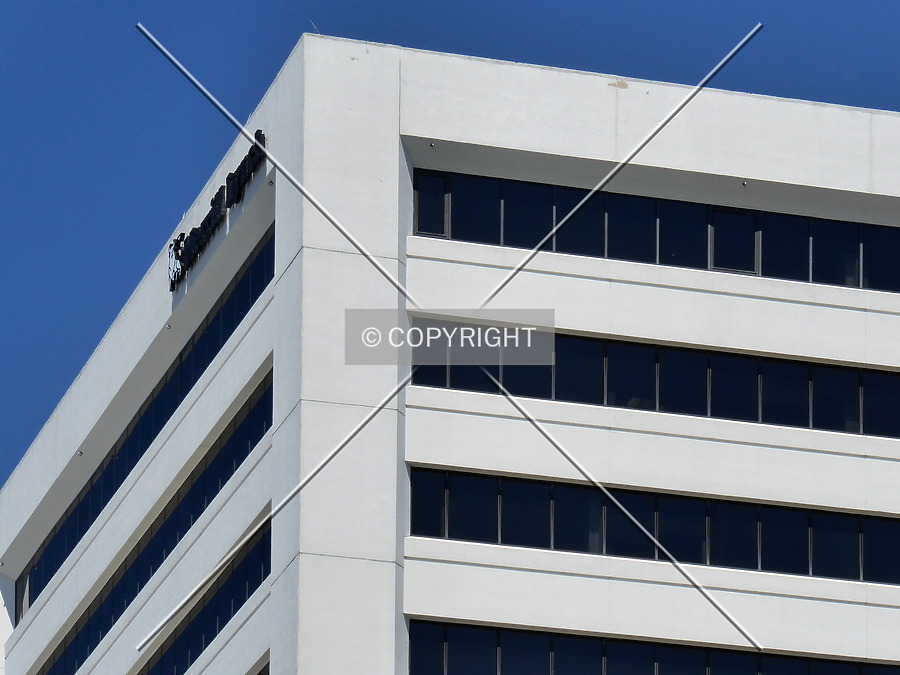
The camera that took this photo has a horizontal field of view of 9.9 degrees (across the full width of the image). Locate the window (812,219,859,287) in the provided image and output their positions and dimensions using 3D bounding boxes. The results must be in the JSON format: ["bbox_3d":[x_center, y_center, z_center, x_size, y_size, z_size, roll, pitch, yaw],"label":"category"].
[{"bbox_3d":[10.365,-2.286,139.817,1.241,1.770,0.120,6,-21,-15],"label":"window"}]

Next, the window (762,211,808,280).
[{"bbox_3d":[8.750,-2.354,136.025,1.300,1.823,0.120,7,-22,-16],"label":"window"}]

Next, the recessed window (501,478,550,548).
[{"bbox_3d":[1.903,4.466,131.124,1.320,1.790,0.120,7,-22,-16],"label":"recessed window"}]

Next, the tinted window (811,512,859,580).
[{"bbox_3d":[10.145,5.474,136.850,1.326,1.764,0.120,6,-21,-15],"label":"tinted window"}]

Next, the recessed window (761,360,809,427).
[{"bbox_3d":[8.872,1.485,137.936,1.285,1.676,0.120,6,-21,-15],"label":"recessed window"}]

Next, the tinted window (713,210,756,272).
[{"bbox_3d":[7.421,-2.503,135.646,1.190,1.718,0.120,7,-22,-16],"label":"tinted window"}]

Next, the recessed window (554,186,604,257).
[{"bbox_3d":[3.199,-2.865,128.391,1.253,1.660,0.120,6,-21,-15],"label":"recessed window"}]

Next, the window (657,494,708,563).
[{"bbox_3d":[5.625,4.690,126.365,1.234,1.573,0.120,6,-21,-15],"label":"window"}]

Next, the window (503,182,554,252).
[{"bbox_3d":[1.910,-3.005,128.038,1.241,1.657,0.120,6,-21,-15],"label":"window"}]

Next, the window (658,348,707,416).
[{"bbox_3d":[5.980,1.185,133.739,1.284,1.784,0.120,7,-22,-16],"label":"window"}]

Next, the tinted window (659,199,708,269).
[{"bbox_3d":[6.074,-2.679,135.272,1.353,1.862,0.120,7,-22,-16],"label":"tinted window"}]

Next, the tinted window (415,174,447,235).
[{"bbox_3d":[-0.512,-3.474,136.815,0.824,1.611,0.120,6,-21,-15],"label":"tinted window"}]

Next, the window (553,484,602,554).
[{"bbox_3d":[3.083,4.398,125.675,1.225,1.616,0.120,6,-21,-15],"label":"window"}]

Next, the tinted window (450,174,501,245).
[{"bbox_3d":[0.658,-3.265,133.721,1.343,1.842,0.120,7,-22,-16],"label":"tinted window"}]

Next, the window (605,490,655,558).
[{"bbox_3d":[4.399,4.532,126.039,1.233,1.569,0.120,6,-21,-15],"label":"window"}]

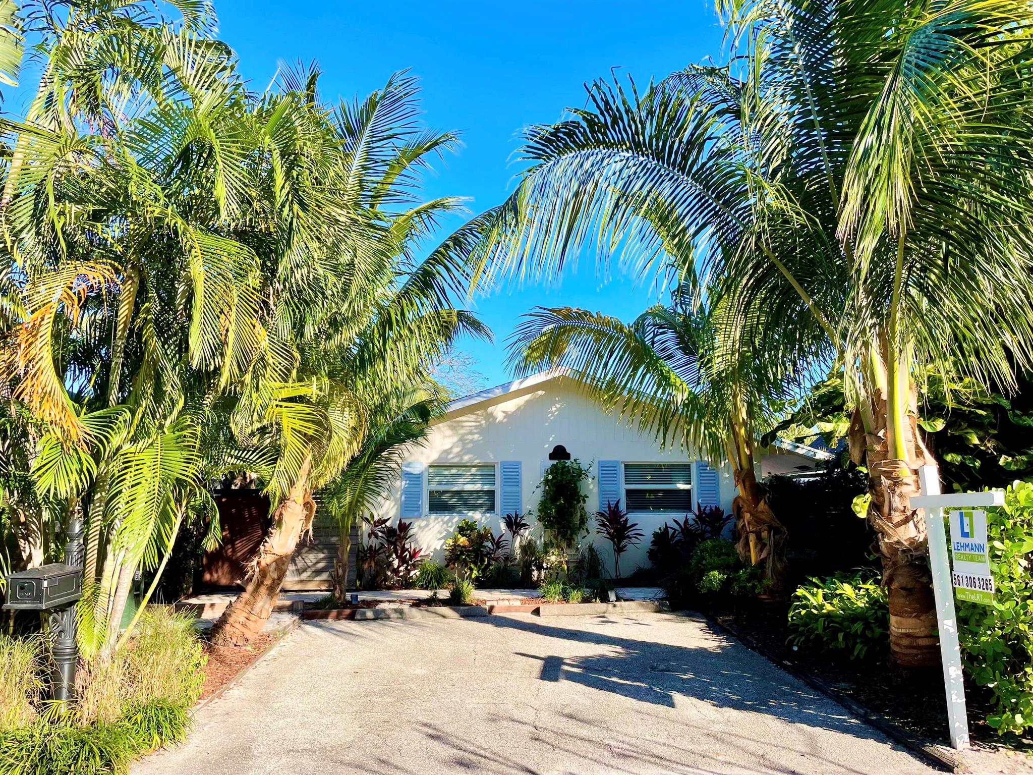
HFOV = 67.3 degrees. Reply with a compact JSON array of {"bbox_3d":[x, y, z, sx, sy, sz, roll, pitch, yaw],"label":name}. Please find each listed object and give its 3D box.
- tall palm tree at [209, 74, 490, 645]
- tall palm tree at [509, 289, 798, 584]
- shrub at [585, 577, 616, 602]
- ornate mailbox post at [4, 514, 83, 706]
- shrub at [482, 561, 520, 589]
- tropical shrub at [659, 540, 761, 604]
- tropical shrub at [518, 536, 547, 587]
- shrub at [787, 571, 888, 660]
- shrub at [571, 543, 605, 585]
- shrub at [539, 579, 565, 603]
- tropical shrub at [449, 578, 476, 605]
[{"bbox_3d":[-1.859,-0.462,8.631,3.200,6.439,3.100,0,-7,0],"label":"tall palm tree"},{"bbox_3d":[1.945,0.675,11.105,4.086,4.504,3.300,0,-7,0],"label":"tall palm tree"},{"bbox_3d":[1.140,2.745,10.535,0.427,0.342,0.410,0,-7,0],"label":"shrub"},{"bbox_3d":[-3.410,1.632,5.526,0.290,1.384,0.680,0,-7,0],"label":"ornate mailbox post"},{"bbox_3d":[-0.243,2.979,12.319,0.602,0.426,0.550,0,-7,0],"label":"shrub"},{"bbox_3d":[2.771,2.614,11.056,1.437,0.923,1.200,0,-7,0],"label":"tropical shrub"},{"bbox_3d":[0.259,2.788,12.445,0.479,0.786,0.480,0,-7,0],"label":"tropical shrub"},{"bbox_3d":[3.214,2.255,7.724,1.052,0.851,1.000,0,-7,0],"label":"shrub"},{"bbox_3d":[1.176,2.864,12.637,0.552,0.682,0.520,0,-7,0],"label":"shrub"},{"bbox_3d":[0.482,2.755,10.533,0.362,0.321,0.370,0,-7,0],"label":"shrub"},{"bbox_3d":[-0.720,2.714,10.337,0.355,0.356,0.360,0,-7,0],"label":"tropical shrub"}]

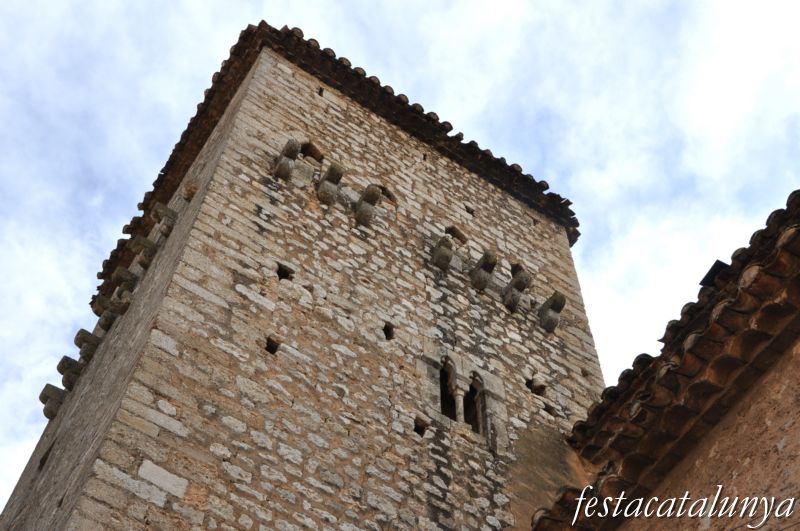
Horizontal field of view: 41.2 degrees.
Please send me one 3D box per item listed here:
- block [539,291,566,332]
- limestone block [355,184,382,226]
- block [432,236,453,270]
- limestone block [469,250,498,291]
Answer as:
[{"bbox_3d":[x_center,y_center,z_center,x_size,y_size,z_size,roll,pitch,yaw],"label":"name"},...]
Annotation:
[{"bbox_3d":[1.932,0.590,13.490,0.188,0.447,0.320,30,-64,-14],"label":"block"},{"bbox_3d":[-0.374,-0.711,12.718,0.185,0.440,0.318,30,-64,-14],"label":"limestone block"},{"bbox_3d":[0.533,-0.140,13.055,0.191,0.427,0.205,30,-64,-14],"label":"block"},{"bbox_3d":[1.032,0.065,13.202,0.199,0.419,0.333,30,-64,-14],"label":"limestone block"}]

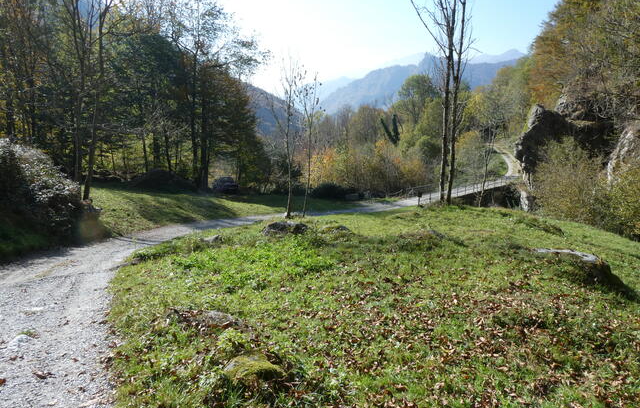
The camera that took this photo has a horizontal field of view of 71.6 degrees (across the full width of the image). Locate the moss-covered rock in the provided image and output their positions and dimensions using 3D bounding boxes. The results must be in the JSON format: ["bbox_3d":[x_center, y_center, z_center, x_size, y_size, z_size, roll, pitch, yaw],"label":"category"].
[{"bbox_3d":[-0.478,1.175,3.200,0.420,0.150,0.290,-1,6,-6],"label":"moss-covered rock"}]

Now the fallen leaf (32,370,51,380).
[{"bbox_3d":[-1.977,1.217,3.150,0.105,0.030,0.075,-3,7,-27],"label":"fallen leaf"}]

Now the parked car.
[{"bbox_3d":[-8.500,-1.670,40.000,1.750,1.500,4.100,-2,6,-22],"label":"parked car"}]

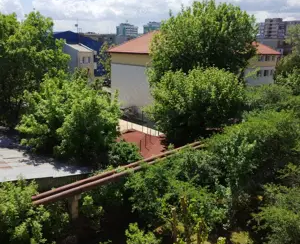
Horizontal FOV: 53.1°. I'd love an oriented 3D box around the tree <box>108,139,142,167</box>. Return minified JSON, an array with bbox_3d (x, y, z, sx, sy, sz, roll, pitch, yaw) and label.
[{"bbox_3d":[-2.575,3.566,31.572,3.200,3.600,3.100,0,15,0],"label":"tree"}]

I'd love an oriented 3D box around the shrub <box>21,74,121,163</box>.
[{"bbox_3d":[-8.062,0.034,30.083,9.000,9.400,8.400,0,15,0],"label":"shrub"}]

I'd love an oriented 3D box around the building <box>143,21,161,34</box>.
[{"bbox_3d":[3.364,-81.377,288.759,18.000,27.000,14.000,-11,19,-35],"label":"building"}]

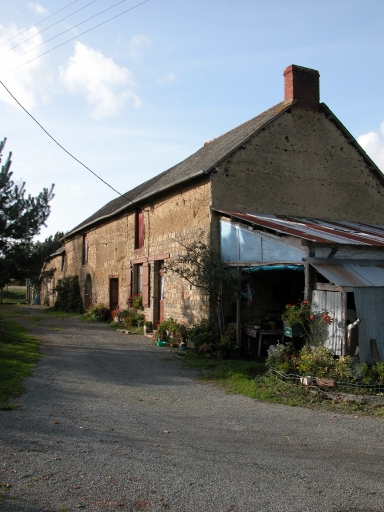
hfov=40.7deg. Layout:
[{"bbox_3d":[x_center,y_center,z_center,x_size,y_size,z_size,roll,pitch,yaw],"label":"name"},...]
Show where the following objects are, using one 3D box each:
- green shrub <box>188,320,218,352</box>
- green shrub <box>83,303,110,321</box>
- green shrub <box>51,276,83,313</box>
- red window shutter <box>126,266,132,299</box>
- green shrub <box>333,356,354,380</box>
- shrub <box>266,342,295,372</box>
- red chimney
[{"bbox_3d":[0.268,2.000,13.191,0.640,0.840,0.700,1,-3,-25],"label":"green shrub"},{"bbox_3d":[-4.243,2.479,23.121,0.850,0.820,1.100,1,-3,-25],"label":"green shrub"},{"bbox_3d":[-6.990,2.181,28.951,1.400,2.100,1.950,1,-3,-25],"label":"green shrub"},{"bbox_3d":[-2.442,1.122,20.170,0.050,1.422,0.600,1,-3,-25],"label":"red window shutter"},{"bbox_3d":[2.660,1.975,9.091,0.370,0.440,0.390,1,-3,-25],"label":"green shrub"},{"bbox_3d":[1.714,1.966,10.029,0.490,0.570,0.540,1,-3,-25],"label":"shrub"},{"bbox_3d":[3.367,-5.056,15.870,0.992,1.379,0.480,1,-3,-25],"label":"red chimney"}]

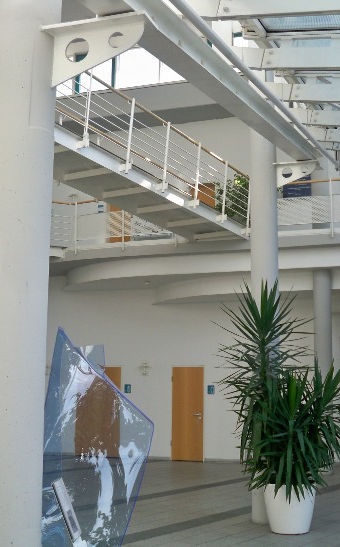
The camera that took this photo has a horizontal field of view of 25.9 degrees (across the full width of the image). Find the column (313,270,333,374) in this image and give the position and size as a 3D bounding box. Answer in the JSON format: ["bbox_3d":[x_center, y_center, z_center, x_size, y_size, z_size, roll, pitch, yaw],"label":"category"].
[{"bbox_3d":[3.006,1.904,14.535,0.360,4.030,0.360,0,-9,0],"label":"column"}]

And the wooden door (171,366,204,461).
[{"bbox_3d":[0.406,3.214,16.855,0.760,2.130,0.080,-2,-9,18],"label":"wooden door"}]

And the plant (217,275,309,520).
[{"bbox_3d":[1.118,1.577,8.945,1.120,2.900,1.100,0,-9,0],"label":"plant"}]

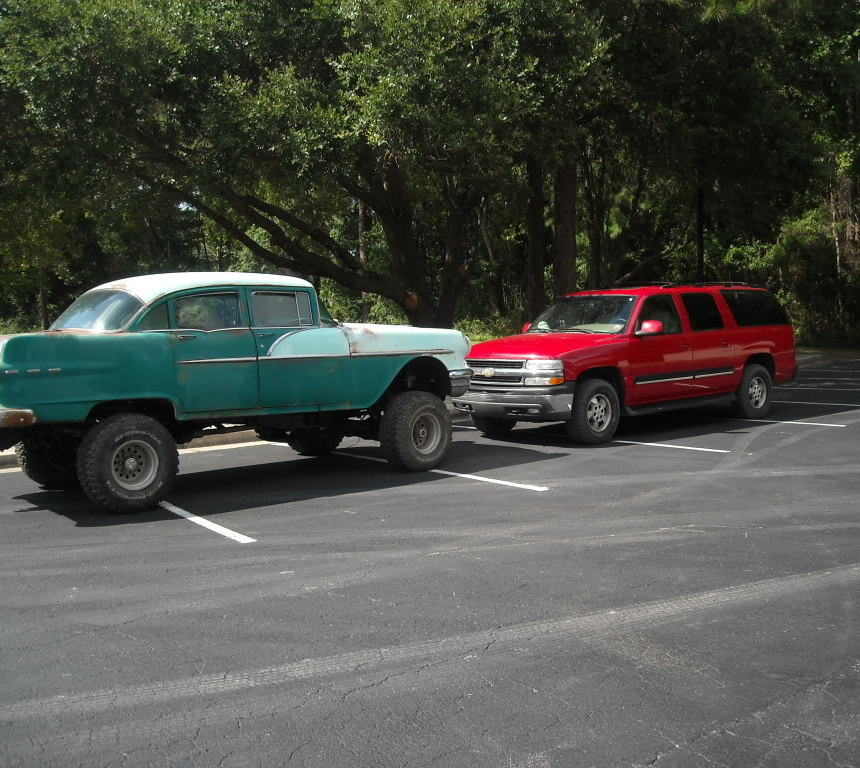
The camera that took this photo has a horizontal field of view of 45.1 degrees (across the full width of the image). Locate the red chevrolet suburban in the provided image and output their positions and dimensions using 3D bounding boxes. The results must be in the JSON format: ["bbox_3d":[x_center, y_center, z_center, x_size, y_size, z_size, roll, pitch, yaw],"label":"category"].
[{"bbox_3d":[2.853,-0.387,14.403,5.560,1.910,2.040,-5,5,-39],"label":"red chevrolet suburban"}]

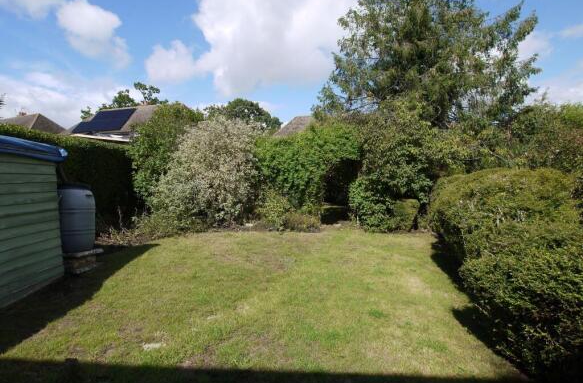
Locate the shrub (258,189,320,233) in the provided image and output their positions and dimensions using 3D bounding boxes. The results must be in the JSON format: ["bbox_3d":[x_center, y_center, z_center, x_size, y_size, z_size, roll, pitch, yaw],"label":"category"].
[{"bbox_3d":[-0.085,0.494,8.638,1.700,1.100,1.100,0,3,0],"label":"shrub"}]

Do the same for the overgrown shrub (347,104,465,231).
[{"bbox_3d":[3.376,-0.794,9.071,3.400,3.630,2.400,0,3,0],"label":"overgrown shrub"}]

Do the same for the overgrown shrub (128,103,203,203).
[{"bbox_3d":[-3.937,-0.946,9.964,2.700,3.840,2.400,0,3,0],"label":"overgrown shrub"}]

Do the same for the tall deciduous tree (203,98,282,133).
[{"bbox_3d":[-6.053,-6.058,37.733,9.500,11.120,9.000,0,3,0],"label":"tall deciduous tree"}]

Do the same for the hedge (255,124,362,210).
[{"bbox_3d":[0.496,-0.587,9.482,3.200,3.170,1.800,0,3,0],"label":"hedge"}]

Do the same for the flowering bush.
[{"bbox_3d":[-2.553,-0.589,9.082,3.100,3.220,2.500,0,3,0],"label":"flowering bush"}]

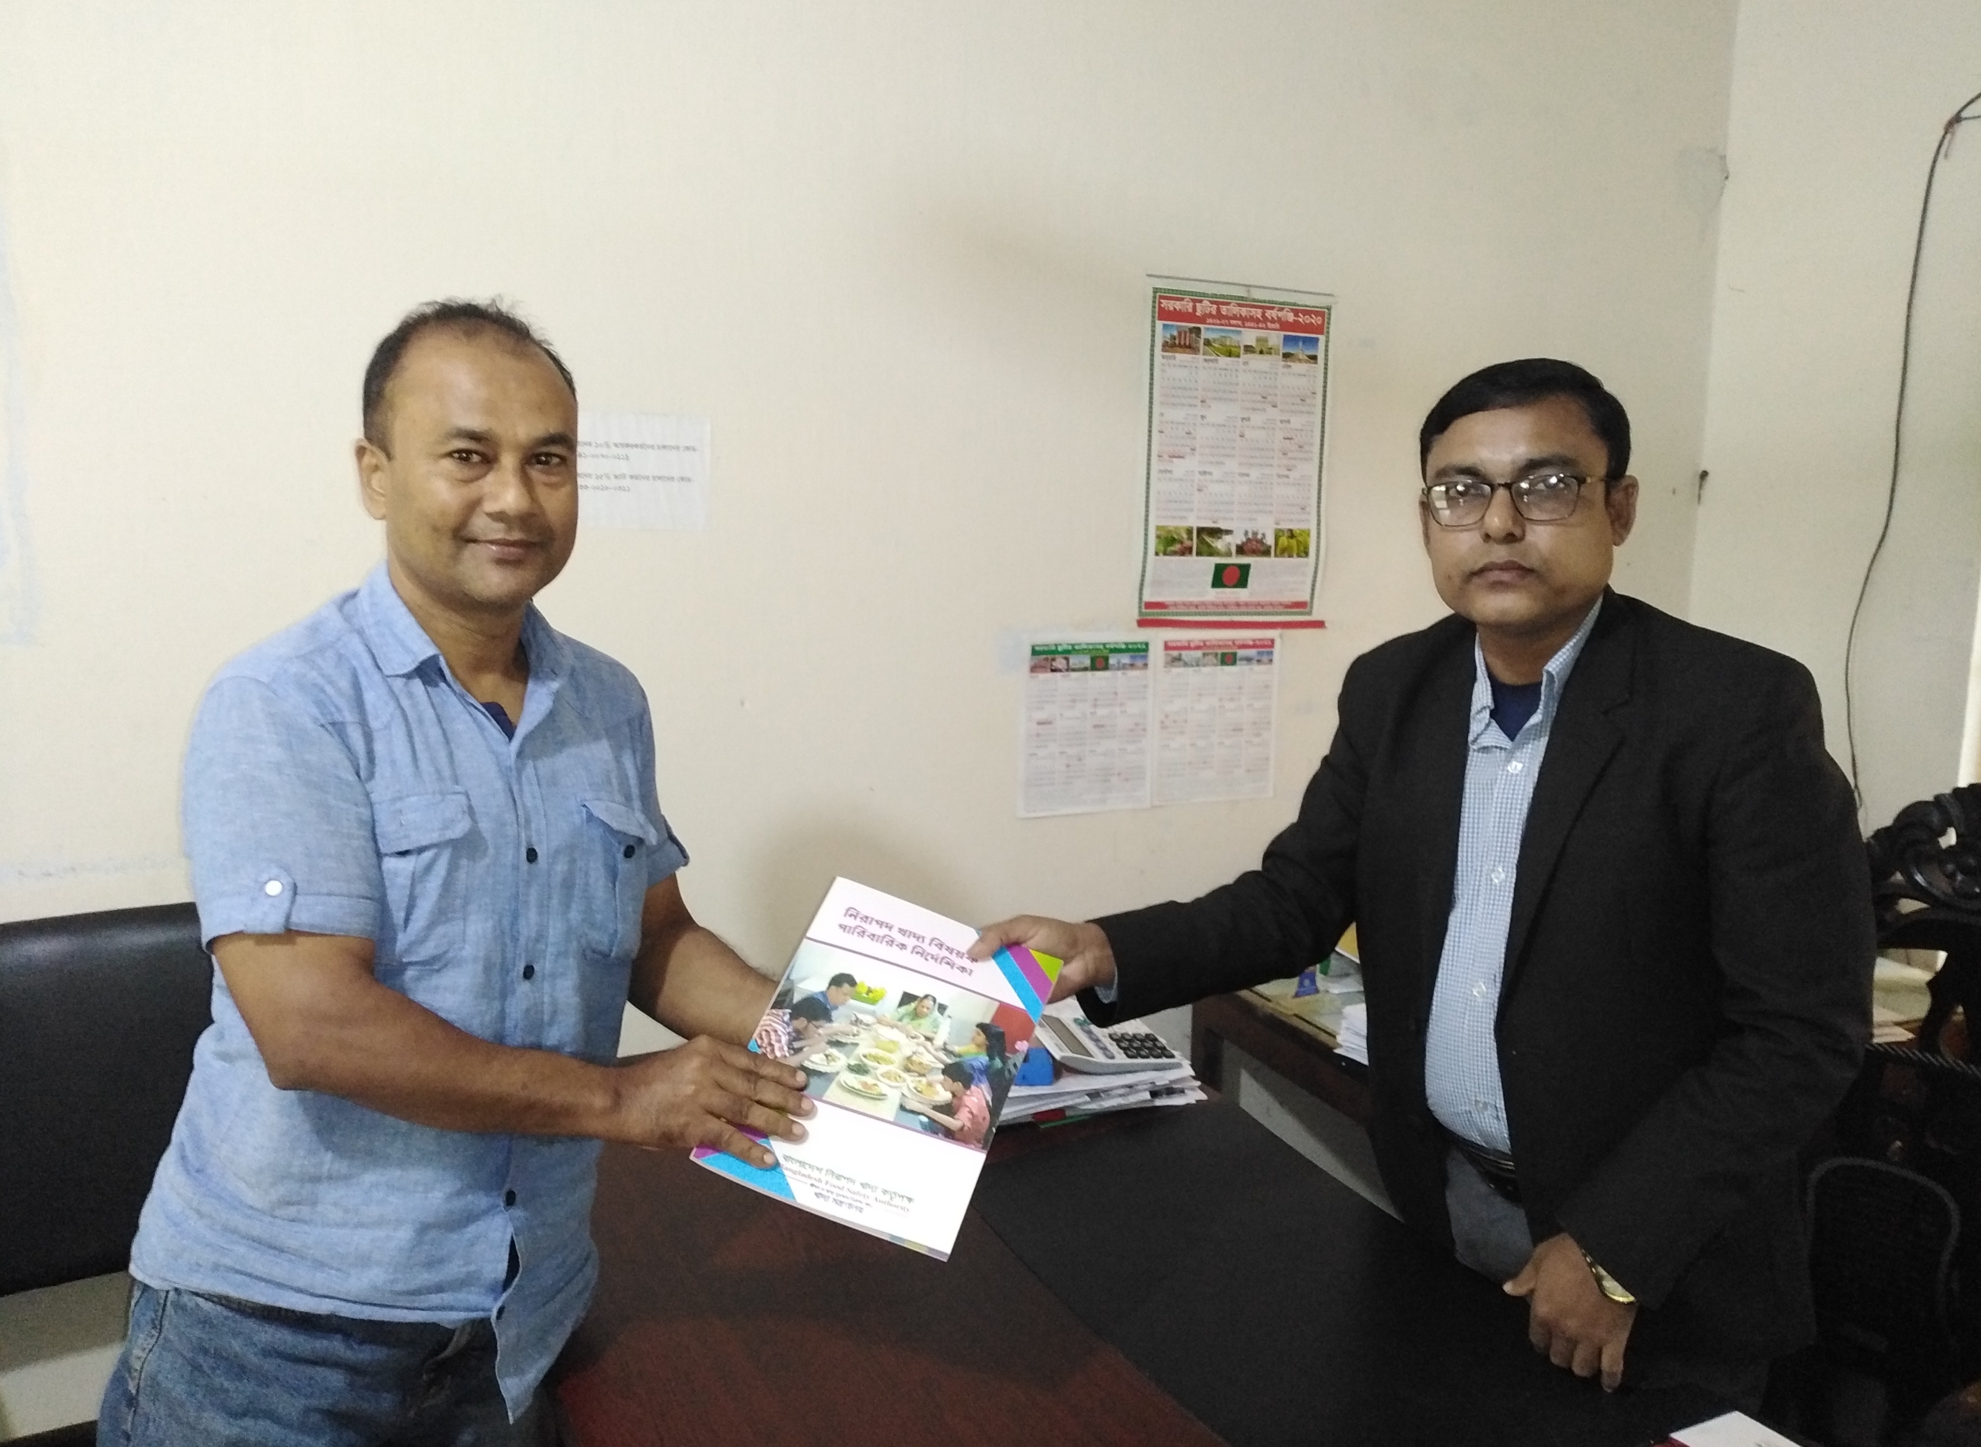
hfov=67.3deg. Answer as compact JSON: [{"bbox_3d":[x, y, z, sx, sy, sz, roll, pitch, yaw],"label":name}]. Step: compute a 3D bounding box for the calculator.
[{"bbox_3d":[0.147,0.422,1.967,0.170,0.027,0.133,5,12,-23],"label":"calculator"}]

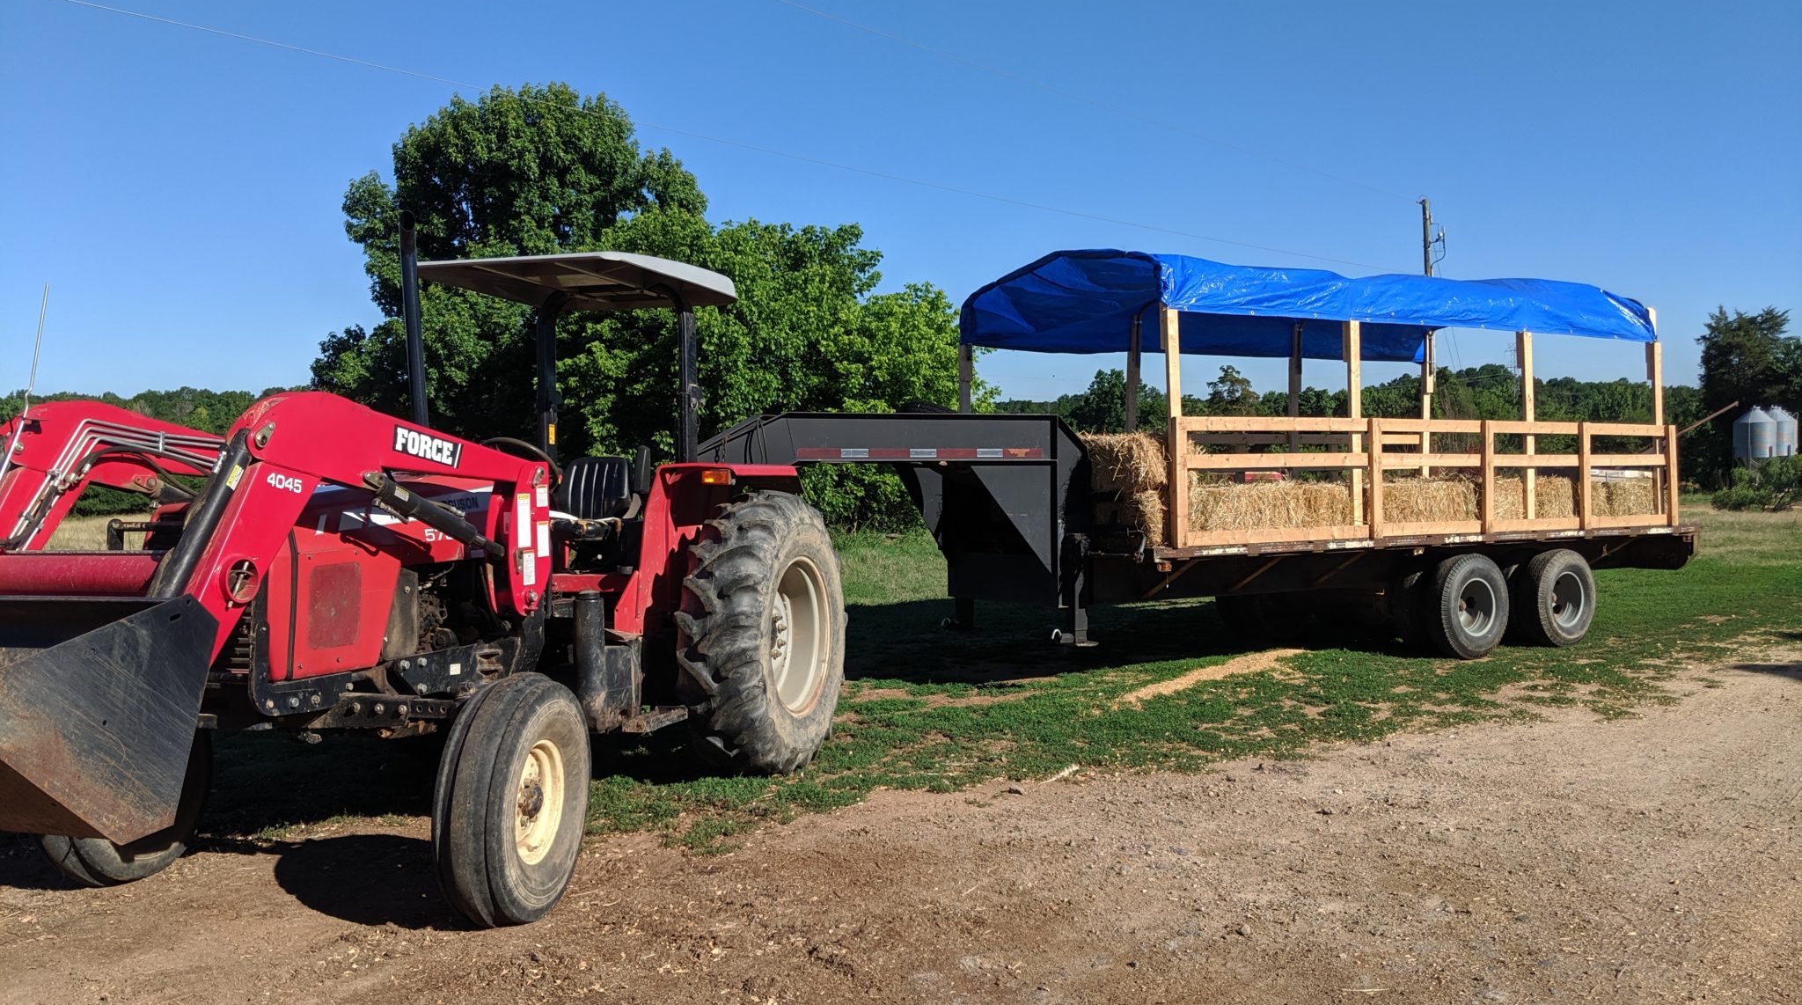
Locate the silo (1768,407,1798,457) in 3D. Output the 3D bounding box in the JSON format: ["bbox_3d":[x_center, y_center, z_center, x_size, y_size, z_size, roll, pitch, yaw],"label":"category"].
[{"bbox_3d":[63.973,-3.934,102.494,2.650,6.200,2.650,-2,0,34],"label":"silo"}]

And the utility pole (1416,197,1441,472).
[{"bbox_3d":[15.568,-3.936,40.990,0.700,9.870,0.400,-2,0,6],"label":"utility pole"}]

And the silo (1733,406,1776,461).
[{"bbox_3d":[60.913,-3.733,99.994,2.650,6.200,2.650,-2,0,34],"label":"silo"}]

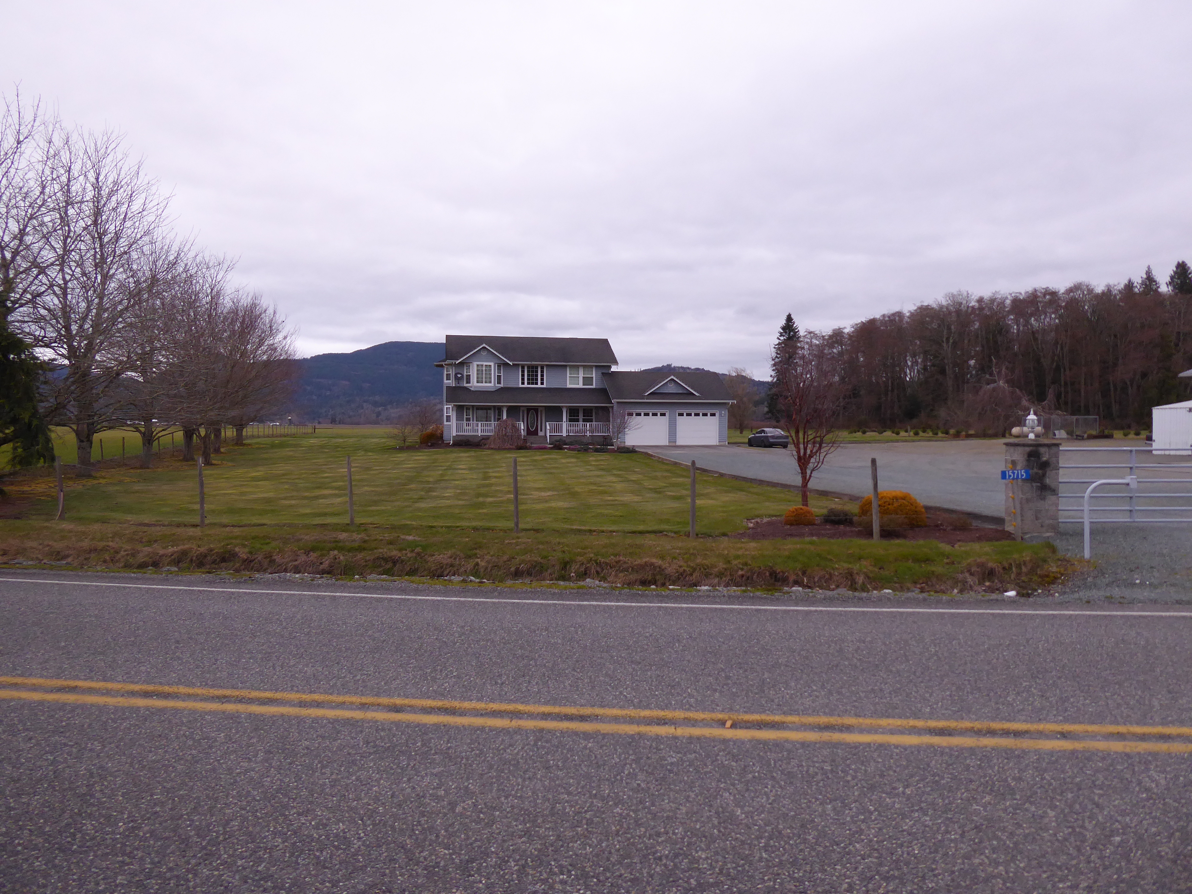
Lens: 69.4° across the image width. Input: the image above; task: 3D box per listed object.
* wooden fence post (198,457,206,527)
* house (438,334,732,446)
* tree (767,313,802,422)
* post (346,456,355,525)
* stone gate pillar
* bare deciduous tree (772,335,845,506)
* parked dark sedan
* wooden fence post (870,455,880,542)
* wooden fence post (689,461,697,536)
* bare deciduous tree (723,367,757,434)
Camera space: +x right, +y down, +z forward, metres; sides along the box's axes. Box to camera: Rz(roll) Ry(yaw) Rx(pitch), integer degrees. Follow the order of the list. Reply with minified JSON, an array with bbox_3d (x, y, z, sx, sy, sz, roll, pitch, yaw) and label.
[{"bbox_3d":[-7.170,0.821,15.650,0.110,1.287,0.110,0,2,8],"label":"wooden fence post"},{"bbox_3d":[-1.333,-4.449,67.704,22.100,8.350,10.400,0,2,-11],"label":"house"},{"bbox_3d":[47.680,-18.956,215.000,10.001,28.840,10.001,0,2,0],"label":"tree"},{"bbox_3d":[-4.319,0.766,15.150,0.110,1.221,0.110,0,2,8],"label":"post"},{"bbox_3d":[7.298,0.685,14.400,0.670,1.570,0.670,0,2,6],"label":"stone gate pillar"},{"bbox_3d":[4.316,-0.483,17.500,1.414,3.521,1.414,0,2,0],"label":"bare deciduous tree"},{"bbox_3d":[12.954,-0.652,64.800,1.800,1.440,4.600,0,2,-10],"label":"parked dark sedan"},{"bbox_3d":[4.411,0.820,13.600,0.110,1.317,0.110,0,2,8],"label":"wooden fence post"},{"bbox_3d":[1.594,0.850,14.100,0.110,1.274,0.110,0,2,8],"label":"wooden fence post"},{"bbox_3d":[22.563,-7.266,135.000,4.965,10.442,4.965,0,2,0],"label":"bare deciduous tree"}]

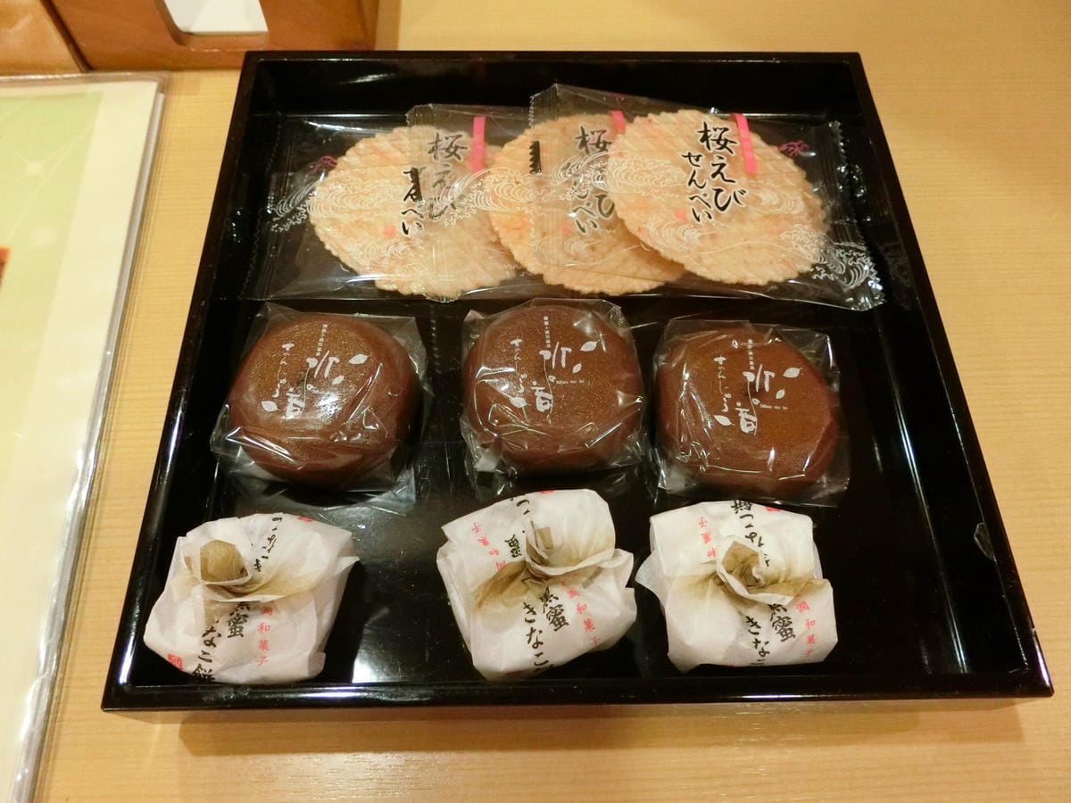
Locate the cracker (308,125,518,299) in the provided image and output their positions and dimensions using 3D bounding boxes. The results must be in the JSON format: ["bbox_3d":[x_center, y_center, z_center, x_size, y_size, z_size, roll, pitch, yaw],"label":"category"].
[{"bbox_3d":[-0.047,-0.079,0.313,0.088,0.008,0.089,0,63,-2],"label":"cracker"}]

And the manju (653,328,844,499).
[{"bbox_3d":[0.074,0.000,0.266,0.065,0.029,0.067,3,63,0],"label":"manju"}]

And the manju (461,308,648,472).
[{"bbox_3d":[0.006,-0.007,0.268,0.065,0.030,0.068,-1,63,-1],"label":"manju"}]

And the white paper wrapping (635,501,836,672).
[{"bbox_3d":[0.061,0.054,0.236,0.059,0.033,0.051,-1,63,-2],"label":"white paper wrapping"}]

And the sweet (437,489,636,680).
[{"bbox_3d":[0.002,0.053,0.235,0.059,0.033,0.052,-19,65,-10],"label":"sweet"}]

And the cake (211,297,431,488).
[{"bbox_3d":[-0.072,-0.002,0.264,0.069,0.030,0.071,4,63,1],"label":"cake"}]

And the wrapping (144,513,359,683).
[{"bbox_3d":[-0.083,0.058,0.231,0.058,0.033,0.050,5,63,1],"label":"wrapping"}]

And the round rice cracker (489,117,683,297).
[{"bbox_3d":[0.026,-0.080,0.308,0.089,0.008,0.089,2,63,-7],"label":"round rice cracker"}]

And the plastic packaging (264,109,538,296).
[{"bbox_3d":[-0.046,-0.079,0.313,0.133,0.012,0.098,-1,63,-1],"label":"plastic packaging"}]

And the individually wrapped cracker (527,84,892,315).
[{"bbox_3d":[0.066,-0.082,0.306,0.134,0.014,0.098,4,63,-6],"label":"individually wrapped cracker"}]

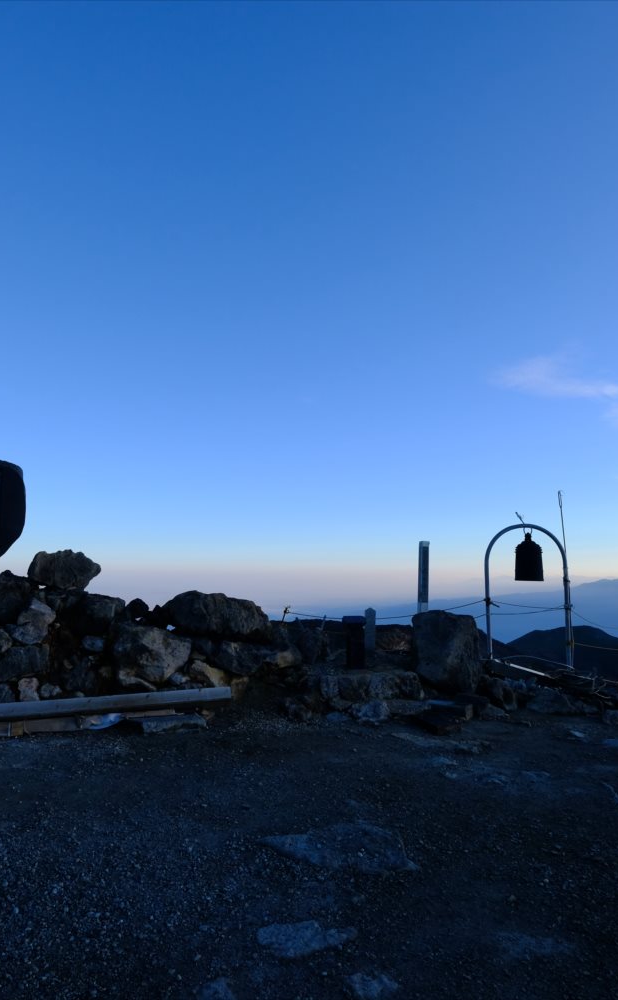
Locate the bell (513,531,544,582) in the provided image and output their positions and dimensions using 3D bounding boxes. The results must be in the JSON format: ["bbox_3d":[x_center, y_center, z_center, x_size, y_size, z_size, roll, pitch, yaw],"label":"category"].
[{"bbox_3d":[3.551,0.909,10.100,0.455,0.815,0.455,0,-6,0],"label":"bell"}]

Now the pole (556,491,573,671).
[{"bbox_3d":[4.227,1.300,10.263,0.060,2.913,0.060,-2,-6,0],"label":"pole"}]

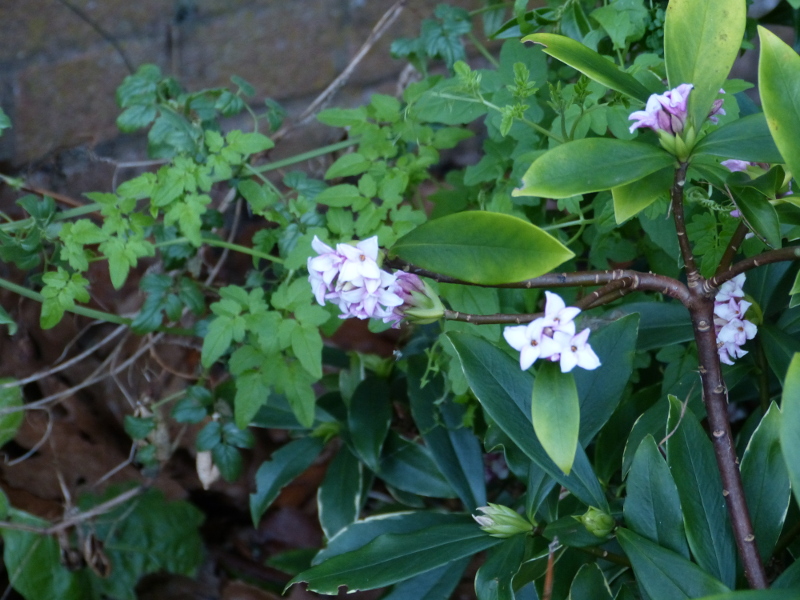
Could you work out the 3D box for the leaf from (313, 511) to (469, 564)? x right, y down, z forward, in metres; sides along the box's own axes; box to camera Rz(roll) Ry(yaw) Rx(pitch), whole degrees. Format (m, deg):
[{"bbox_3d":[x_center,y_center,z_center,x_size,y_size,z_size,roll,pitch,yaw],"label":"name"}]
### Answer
[{"bbox_3d":[-0.002,0.096,1.190,0.070,0.011,0.022,-12,46,-6],"label":"leaf"}]

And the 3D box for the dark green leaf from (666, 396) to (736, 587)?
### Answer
[{"bbox_3d":[0.121,0.077,1.205,0.025,0.083,0.012,-17,14,0],"label":"dark green leaf"}]

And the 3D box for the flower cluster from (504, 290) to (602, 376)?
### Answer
[{"bbox_3d":[0.054,0.012,1.070,0.034,0.030,0.020,3,3,6],"label":"flower cluster"}]

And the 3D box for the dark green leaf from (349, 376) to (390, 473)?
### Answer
[{"bbox_3d":[-0.012,0.052,1.260,0.018,0.009,0.046,-2,63,-4],"label":"dark green leaf"}]

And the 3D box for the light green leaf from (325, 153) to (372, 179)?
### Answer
[{"bbox_3d":[-0.024,-0.062,1.380,0.024,0.006,0.011,-20,56,-12],"label":"light green leaf"}]

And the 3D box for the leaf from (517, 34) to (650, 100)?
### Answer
[{"bbox_3d":[0.075,-0.086,1.153,0.069,0.011,0.019,25,17,-21],"label":"leaf"}]

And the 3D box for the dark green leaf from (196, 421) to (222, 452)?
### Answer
[{"bbox_3d":[-0.084,0.060,1.320,0.010,0.005,0.017,29,51,20],"label":"dark green leaf"}]

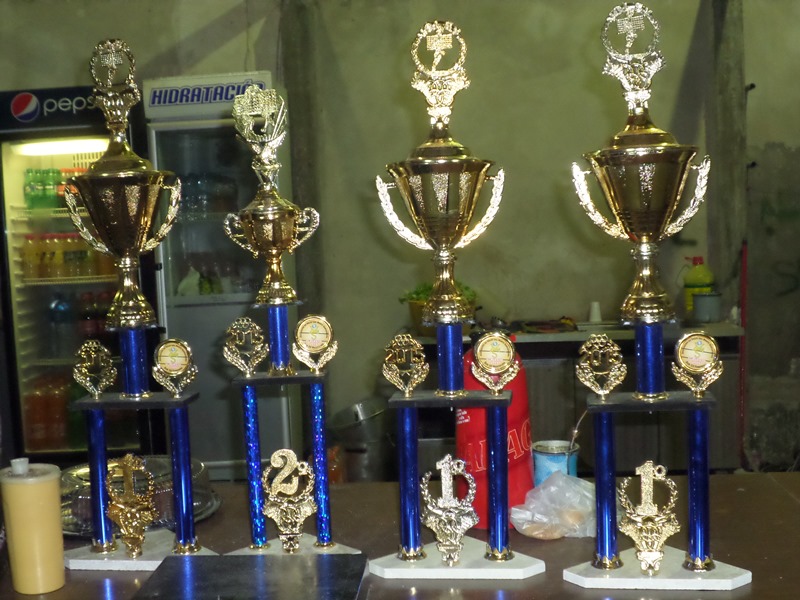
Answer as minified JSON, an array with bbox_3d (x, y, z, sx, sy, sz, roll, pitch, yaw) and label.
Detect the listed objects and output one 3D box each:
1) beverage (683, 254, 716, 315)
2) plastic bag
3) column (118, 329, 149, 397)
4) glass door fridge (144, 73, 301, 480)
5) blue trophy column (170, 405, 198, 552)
[{"bbox_3d":[1.321,-0.049,4.385,0.130,0.282,0.120,-2,6,0],"label":"beverage"},{"bbox_3d":[0.257,0.323,1.607,0.160,0.090,0.120,-2,6,0],"label":"plastic bag"},{"bbox_3d":[-0.403,0.093,1.506,0.043,0.106,0.043,-3,6,-7],"label":"column"},{"bbox_3d":[-0.873,-0.113,5.096,0.615,1.956,0.600,-2,6,1],"label":"glass door fridge"},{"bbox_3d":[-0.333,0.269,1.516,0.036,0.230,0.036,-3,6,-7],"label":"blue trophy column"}]

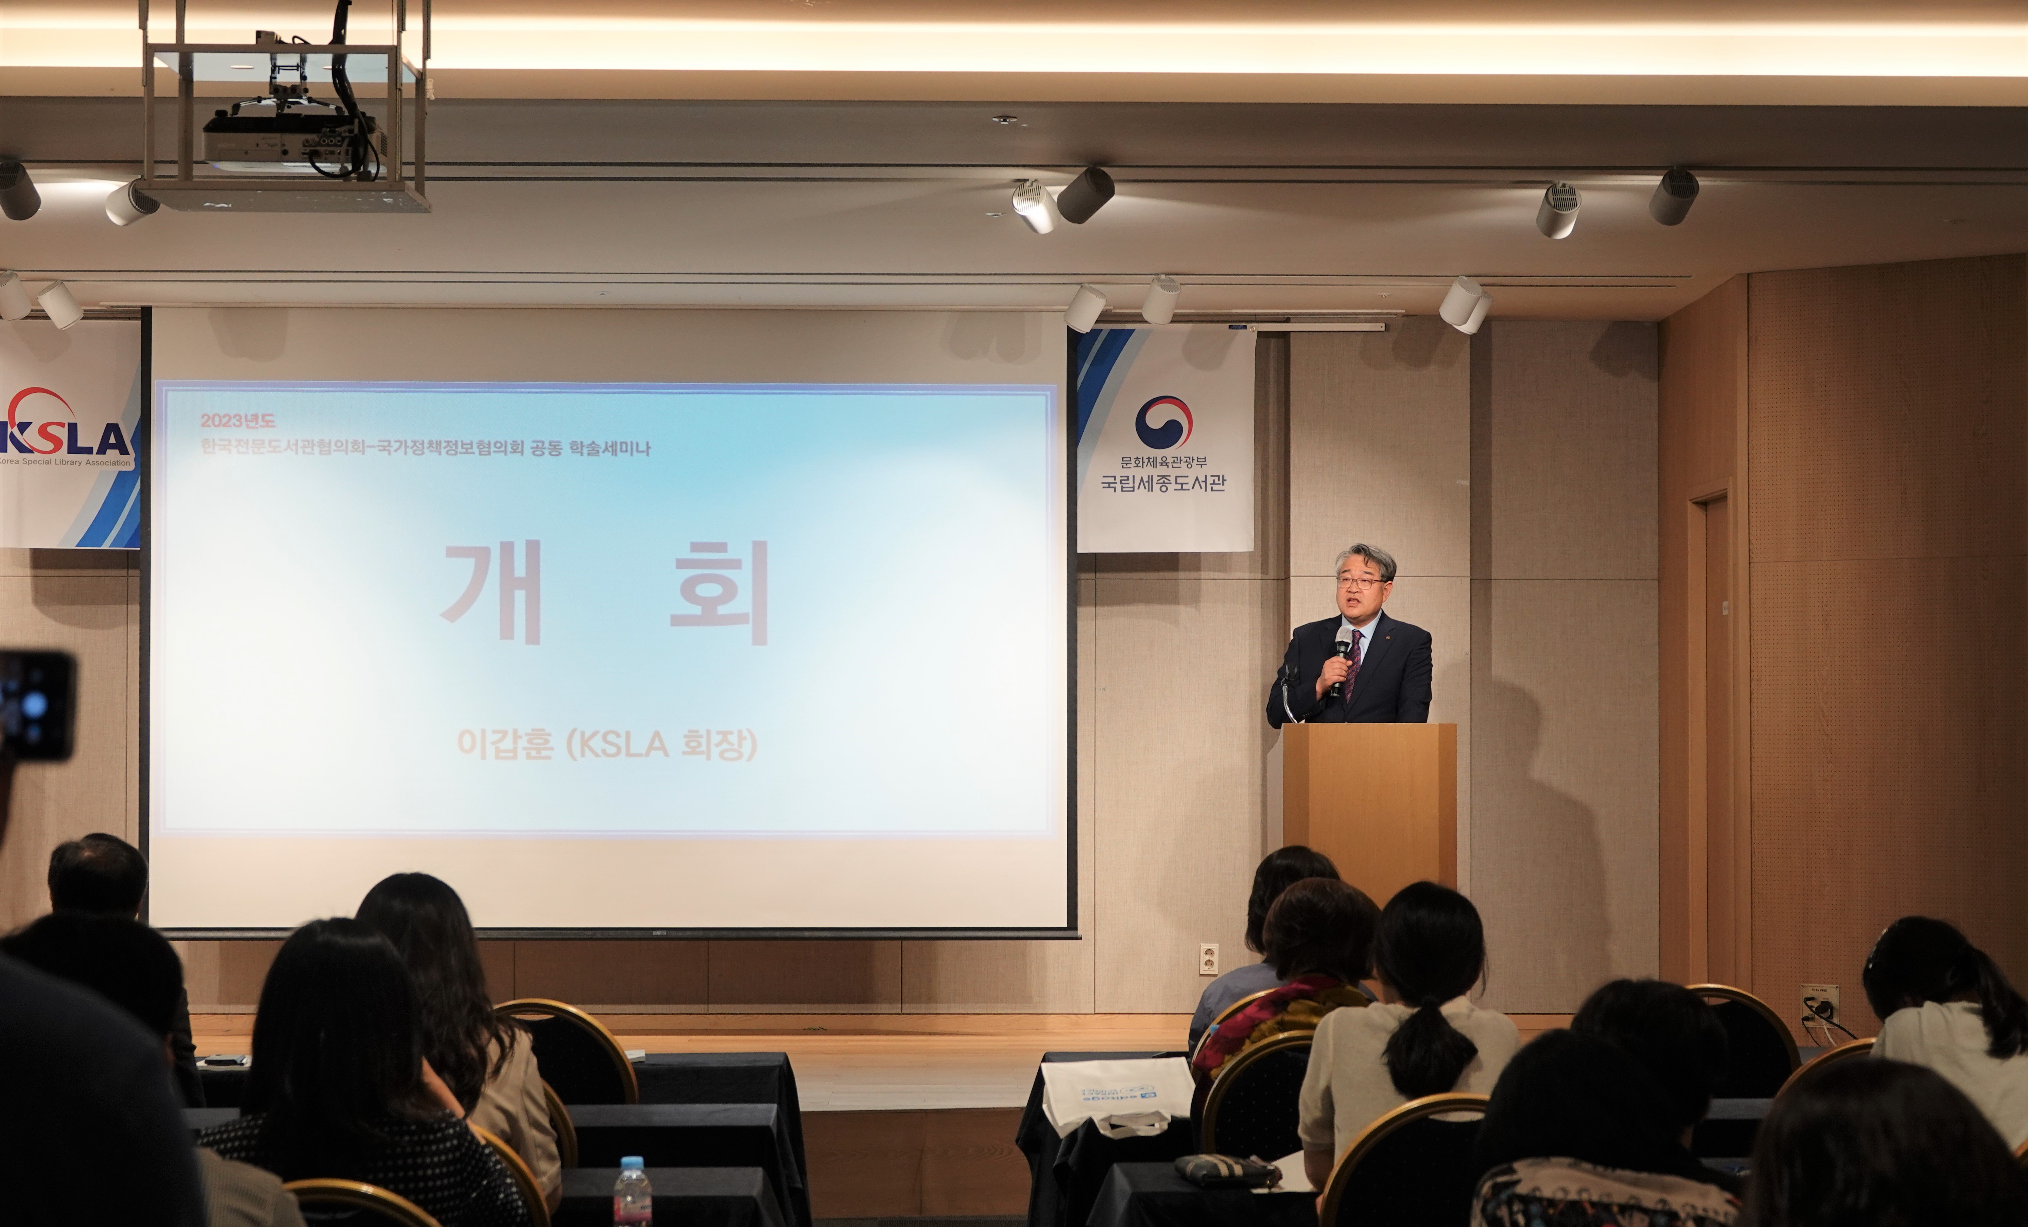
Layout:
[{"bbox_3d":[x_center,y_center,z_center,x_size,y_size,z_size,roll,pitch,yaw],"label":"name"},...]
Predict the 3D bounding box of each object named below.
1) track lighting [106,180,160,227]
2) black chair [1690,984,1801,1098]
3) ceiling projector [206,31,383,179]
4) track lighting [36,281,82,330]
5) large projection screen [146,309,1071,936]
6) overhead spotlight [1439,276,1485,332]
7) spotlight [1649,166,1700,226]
[{"bbox_3d":[-2.312,-1.080,10.650,0.135,0.115,0.105,-18,-12,38],"label":"track lighting"},{"bbox_3d":[1.558,1.308,9.441,0.455,0.920,0.560,0,-1,-2],"label":"black chair"},{"bbox_3d":[-1.616,-1.133,9.100,0.385,0.275,0.330,0,-1,-2],"label":"ceiling projector"},{"bbox_3d":[-3.173,-1.026,13.500,0.115,0.135,0.105,-37,17,-26],"label":"track lighting"},{"bbox_3d":[-1.434,0.031,14.450,3.330,2.270,0.060,0,-1,-1],"label":"large projection screen"},{"bbox_3d":[1.485,-1.034,13.460,0.104,0.134,0.108,1,42,-35],"label":"overhead spotlight"},{"bbox_3d":[1.700,-1.071,10.420,0.105,0.115,0.135,0,-29,-11],"label":"spotlight"}]

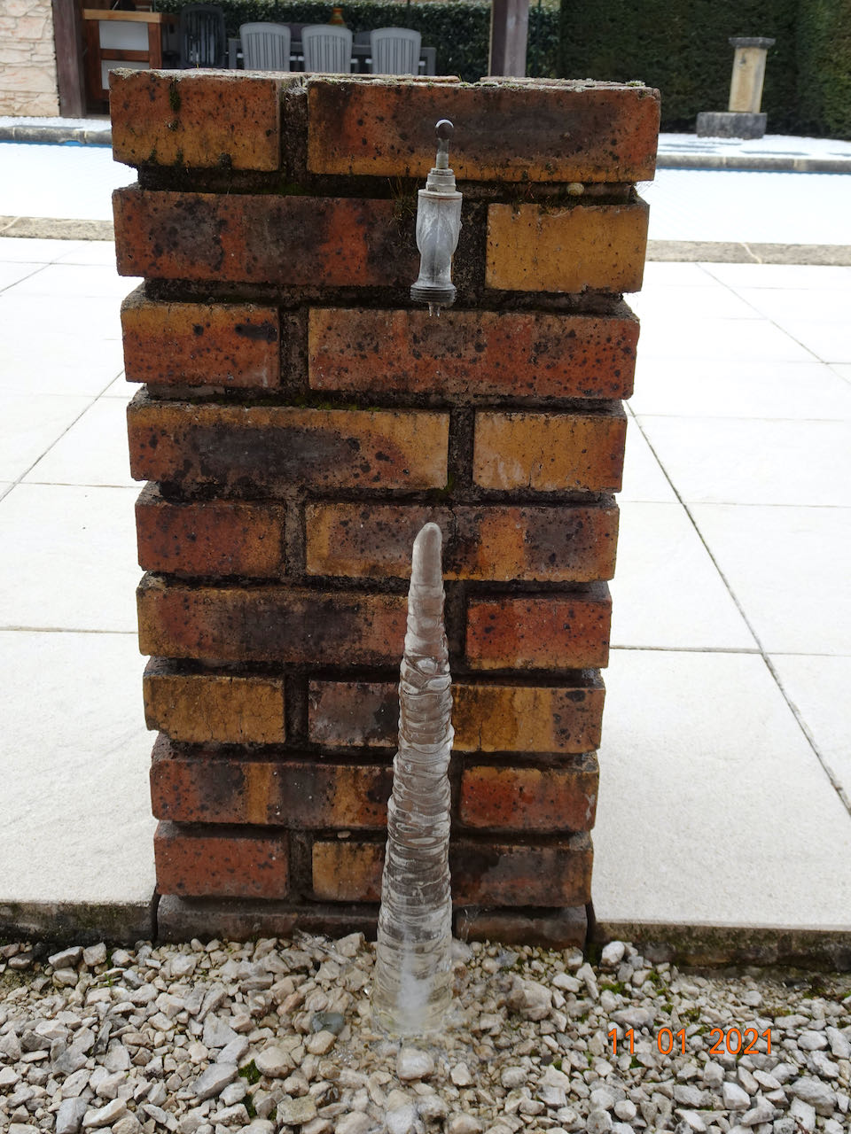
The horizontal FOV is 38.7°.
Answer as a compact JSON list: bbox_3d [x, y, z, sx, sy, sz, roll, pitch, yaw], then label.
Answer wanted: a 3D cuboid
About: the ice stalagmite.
[{"bbox_3d":[-0.004,0.154,0.851,0.064,0.393,0.063,1,22,-1],"label":"ice stalagmite"}]

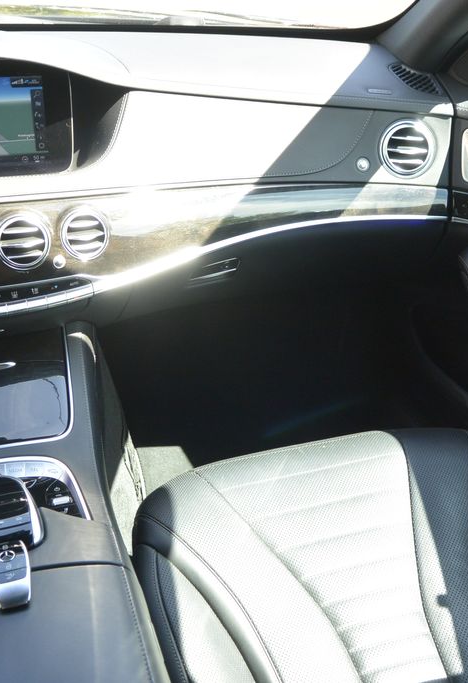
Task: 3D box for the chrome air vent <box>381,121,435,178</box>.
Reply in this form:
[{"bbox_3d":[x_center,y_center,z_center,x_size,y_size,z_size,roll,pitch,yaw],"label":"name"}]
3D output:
[{"bbox_3d":[0.247,-0.280,1.115,0.083,0.084,0.030,-1,21,-6],"label":"chrome air vent"}]

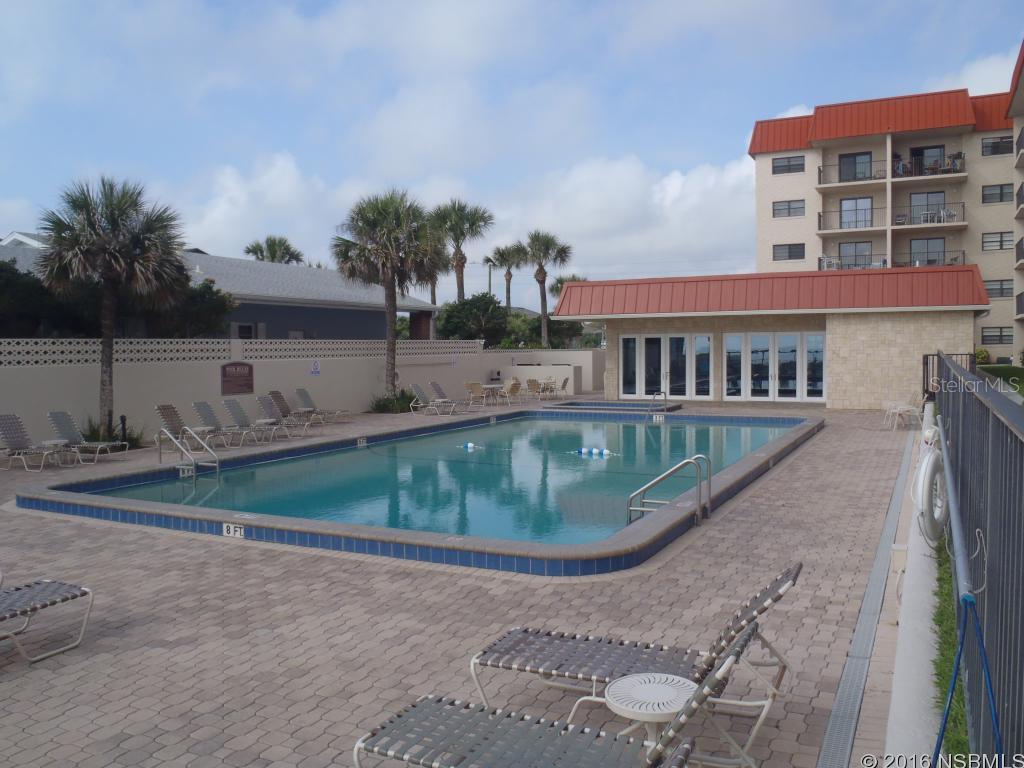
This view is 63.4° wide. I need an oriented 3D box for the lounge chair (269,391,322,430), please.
[{"bbox_3d":[-5.791,0.684,22.399,1.582,0.922,0.592,1,3,25],"label":"lounge chair"}]

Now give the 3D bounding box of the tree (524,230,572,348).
[{"bbox_3d":[2.006,-4.139,45.191,2.650,8.409,2.650,0,3,0],"label":"tree"}]

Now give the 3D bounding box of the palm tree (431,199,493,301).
[{"bbox_3d":[-2.415,-4.121,38.704,3.000,9.011,3.000,0,3,0],"label":"palm tree"}]

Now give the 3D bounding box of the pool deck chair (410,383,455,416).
[{"bbox_3d":[-2.362,0.489,25.807,1.540,0.970,0.610,1,3,20],"label":"pool deck chair"}]

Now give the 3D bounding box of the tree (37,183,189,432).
[{"bbox_3d":[-8.954,-1.667,18.736,3.280,5.991,3.200,1,3,27],"label":"tree"}]

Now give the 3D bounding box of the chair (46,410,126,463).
[{"bbox_3d":[-8.053,0.998,15.668,1.510,0.928,0.592,1,3,25],"label":"chair"}]

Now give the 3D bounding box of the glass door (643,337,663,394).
[{"bbox_3d":[5.513,-0.657,32.316,0.870,2.380,0.070,1,3,22],"label":"glass door"}]

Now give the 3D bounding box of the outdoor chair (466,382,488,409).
[{"bbox_3d":[-1.136,0.357,29.642,0.620,0.860,0.580,0,3,12],"label":"outdoor chair"}]

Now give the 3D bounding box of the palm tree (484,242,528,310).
[{"bbox_3d":[-0.269,-4.780,54.202,2.850,8.899,2.850,1,3,27],"label":"palm tree"}]

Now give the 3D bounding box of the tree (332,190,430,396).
[{"bbox_3d":[-4.427,-2.961,29.072,3.250,7.589,3.200,0,3,0],"label":"tree"}]

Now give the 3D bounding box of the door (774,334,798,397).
[{"bbox_3d":[9.929,-0.583,29.916,0.869,2.467,0.080,1,3,24],"label":"door"}]

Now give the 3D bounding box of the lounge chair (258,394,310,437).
[{"bbox_3d":[-5.338,0.789,19.874,1.536,0.930,0.592,1,3,24],"label":"lounge chair"}]

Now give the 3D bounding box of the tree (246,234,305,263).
[{"bbox_3d":[-12.021,-3.652,42.178,3.000,7.866,3.000,1,3,27],"label":"tree"}]

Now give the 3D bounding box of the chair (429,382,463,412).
[{"bbox_3d":[-1.945,0.439,27.073,1.564,0.938,0.592,1,3,32],"label":"chair"}]

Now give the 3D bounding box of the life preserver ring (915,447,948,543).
[{"bbox_3d":[2.802,0.740,5.500,0.110,0.610,0.610,2,3,42],"label":"life preserver ring"}]

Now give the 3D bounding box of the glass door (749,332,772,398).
[{"bbox_3d":[9.115,-0.592,30.286,0.905,2.465,0.080,1,3,24],"label":"glass door"}]

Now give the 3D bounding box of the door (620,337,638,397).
[{"bbox_3d":[4.601,-0.633,32.341,0.753,2.460,0.080,1,3,24],"label":"door"}]

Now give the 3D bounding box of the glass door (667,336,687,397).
[{"bbox_3d":[6.400,-0.648,31.965,0.870,2.380,0.070,1,3,22],"label":"glass door"}]

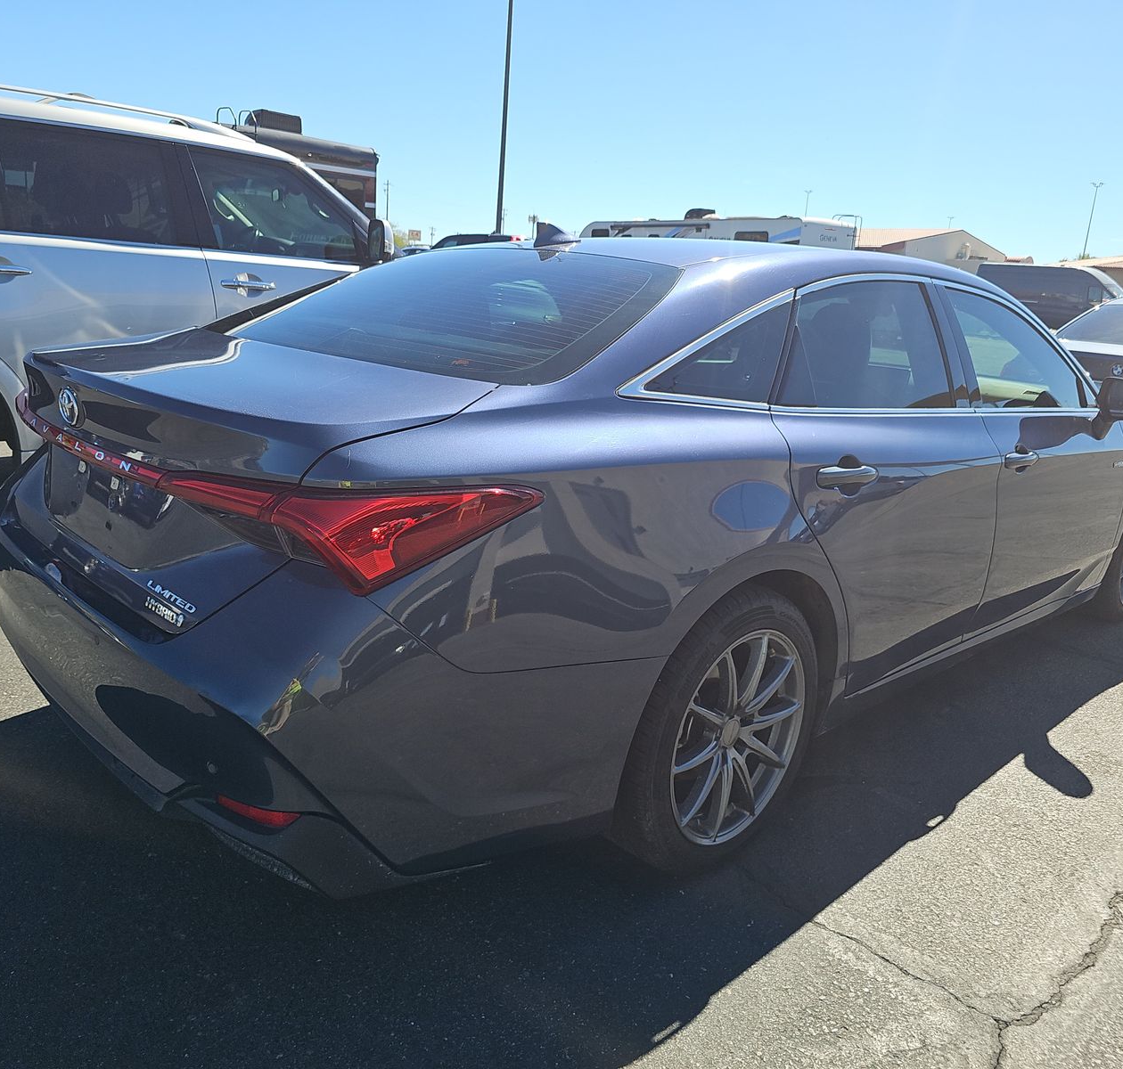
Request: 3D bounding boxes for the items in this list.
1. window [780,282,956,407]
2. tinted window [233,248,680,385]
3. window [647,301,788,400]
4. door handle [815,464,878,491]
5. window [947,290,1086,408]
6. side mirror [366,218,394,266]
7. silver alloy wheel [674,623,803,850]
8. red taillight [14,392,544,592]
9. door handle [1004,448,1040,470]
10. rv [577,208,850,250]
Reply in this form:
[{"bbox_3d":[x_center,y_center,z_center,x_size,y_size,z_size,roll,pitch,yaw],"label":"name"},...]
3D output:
[{"bbox_3d":[0.731,-0.473,2.322,0.840,0.335,0.060,-11,1,-43],"label":"window"},{"bbox_3d":[-0.288,-0.590,2.384,0.770,0.100,1.240,-35,34,-33],"label":"tinted window"},{"bbox_3d":[0.357,-0.381,2.018,0.589,0.239,0.060,-13,-12,-41],"label":"window"},{"bbox_3d":[0.644,-0.132,2.124,0.238,0.050,0.047,-11,21,-43],"label":"door handle"},{"bbox_3d":[1.502,-0.602,3.102,0.952,0.391,0.070,-8,-10,-43],"label":"window"},{"bbox_3d":[-0.975,-1.571,5.101,0.140,0.260,0.230,-8,17,-37],"label":"side mirror"},{"bbox_3d":[0.342,0.427,2.128,0.482,0.482,0.170,-10,19,-43],"label":"silver alloy wheel"},{"bbox_3d":[-0.797,-0.175,2.006,0.440,0.160,1.750,-11,21,-43],"label":"red taillight"},{"bbox_3d":[1.377,-0.222,2.826,0.238,0.050,0.047,-11,21,-43],"label":"door handle"},{"bbox_3d":[4.245,-7.885,28.492,2.500,3.450,8.784,-9,20,-39],"label":"rv"}]

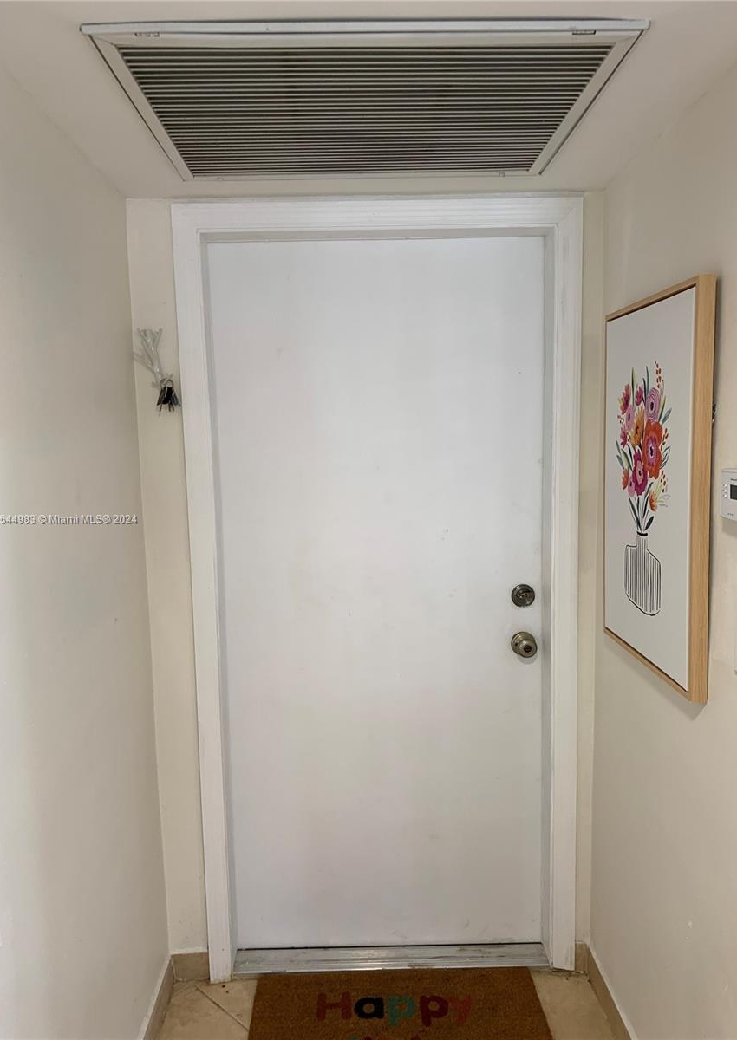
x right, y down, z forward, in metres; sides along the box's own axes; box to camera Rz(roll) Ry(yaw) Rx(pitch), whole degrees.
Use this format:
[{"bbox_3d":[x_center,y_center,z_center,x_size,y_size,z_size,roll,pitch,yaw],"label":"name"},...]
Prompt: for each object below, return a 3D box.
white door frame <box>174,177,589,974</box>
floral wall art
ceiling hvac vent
[{"bbox_3d":[0.047,0.240,2.163,1.045,2.136,0.120,-1,7,-1],"label":"white door frame"},{"bbox_3d":[0.609,-0.076,1.686,0.036,0.785,0.515,-1,7,-1],"label":"floral wall art"},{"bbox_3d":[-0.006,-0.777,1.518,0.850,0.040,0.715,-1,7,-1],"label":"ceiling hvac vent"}]

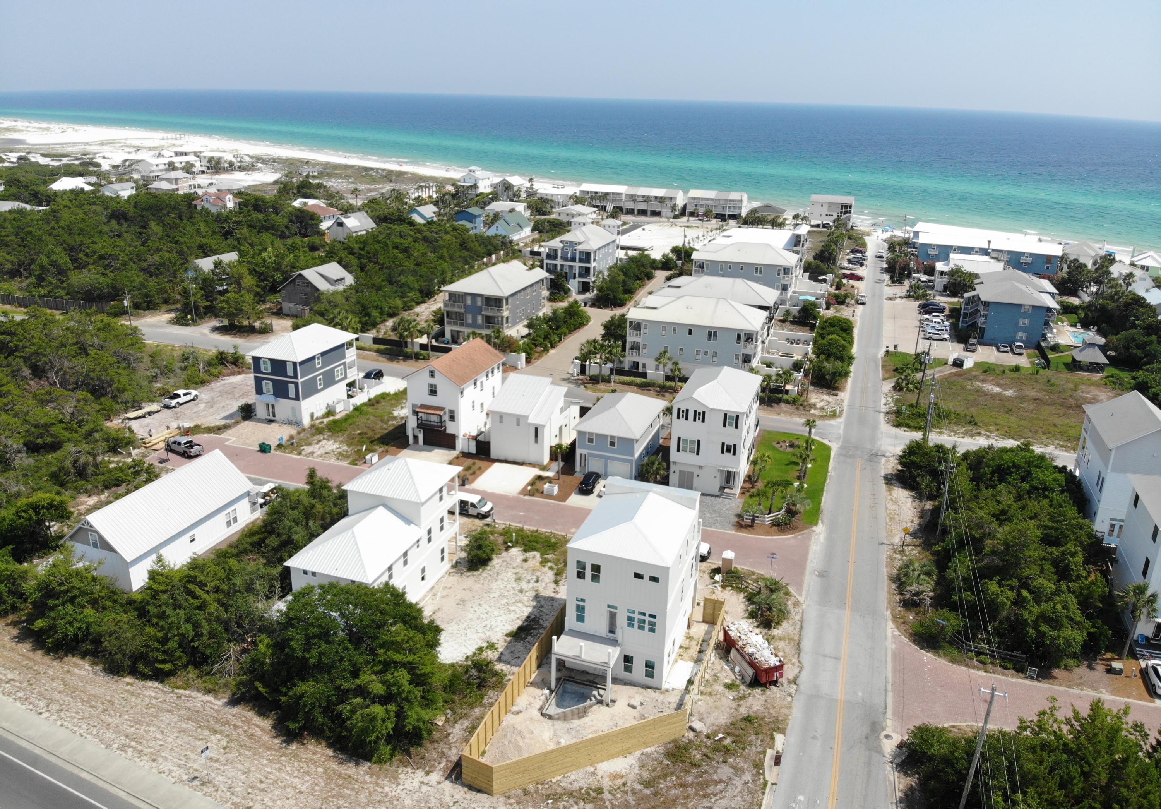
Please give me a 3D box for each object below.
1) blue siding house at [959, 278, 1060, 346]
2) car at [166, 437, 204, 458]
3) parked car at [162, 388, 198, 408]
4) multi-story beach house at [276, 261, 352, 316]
[{"bbox_3d":[89.879,-20.123,170.541,17.397,12.209,14.243,9,22,18],"label":"blue siding house"},{"bbox_3d":[-53.502,5.508,108.617,5.850,1.900,2.050,14,24,29],"label":"car"},{"bbox_3d":[-65.839,-1.070,132.654,2.000,1.930,5.850,10,23,22],"label":"parked car"},{"bbox_3d":[-58.522,-25.972,179.889,10.289,9.280,14.626,7,22,14],"label":"multi-story beach house"}]

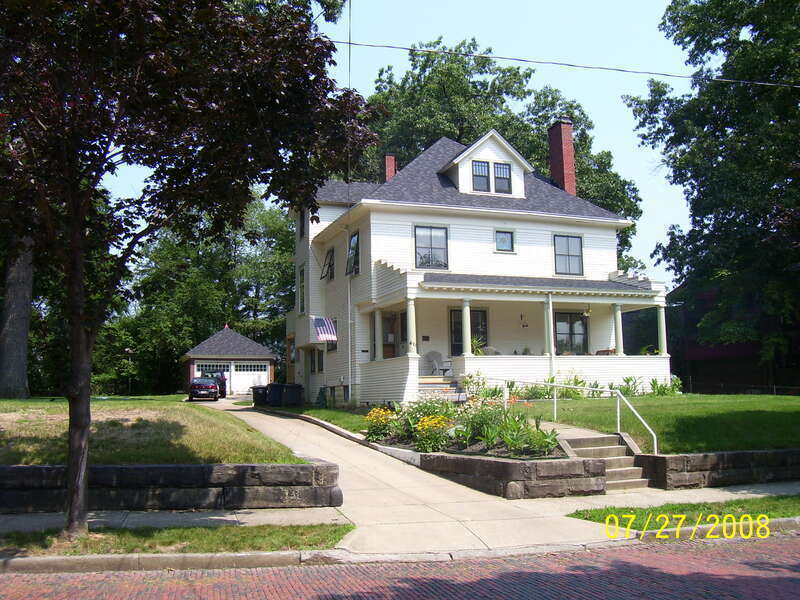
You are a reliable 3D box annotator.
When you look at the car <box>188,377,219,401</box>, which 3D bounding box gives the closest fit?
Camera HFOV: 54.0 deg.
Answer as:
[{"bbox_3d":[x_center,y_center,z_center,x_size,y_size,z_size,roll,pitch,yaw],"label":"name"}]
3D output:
[{"bbox_3d":[-12.449,5.614,49.888,1.770,1.430,4.650,1,-8,-19],"label":"car"}]

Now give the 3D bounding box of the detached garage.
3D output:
[{"bbox_3d":[-12.994,4.549,59.401,6.320,5.261,6.100,2,-8,-22],"label":"detached garage"}]

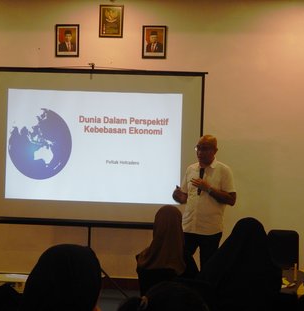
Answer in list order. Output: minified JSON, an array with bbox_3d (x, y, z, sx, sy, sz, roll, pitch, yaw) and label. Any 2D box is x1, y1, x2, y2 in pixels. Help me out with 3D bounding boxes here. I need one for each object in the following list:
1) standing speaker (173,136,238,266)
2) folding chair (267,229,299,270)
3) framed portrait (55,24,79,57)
[{"bbox_3d":[0.424,0.619,8.550,0.530,1.640,0.420,2,0,26],"label":"standing speaker"},{"bbox_3d":[1.176,1.054,9.200,0.430,0.810,0.480,2,0,0],"label":"folding chair"},{"bbox_3d":[-0.907,-1.226,11.010,0.260,0.355,0.025,2,0,5],"label":"framed portrait"}]

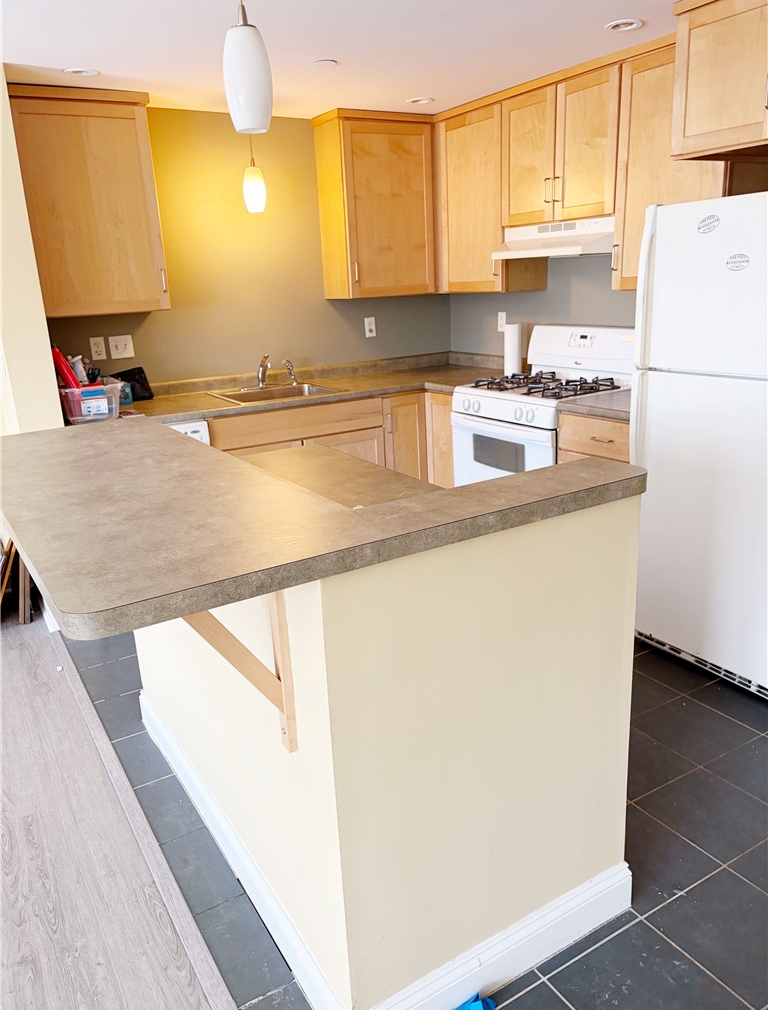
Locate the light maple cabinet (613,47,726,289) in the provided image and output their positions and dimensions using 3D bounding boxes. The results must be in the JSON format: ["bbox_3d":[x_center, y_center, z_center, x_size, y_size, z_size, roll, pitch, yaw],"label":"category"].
[{"bbox_3d":[1.285,-1.371,3.187,0.329,0.916,0.530,-12,19,-29],"label":"light maple cabinet"}]

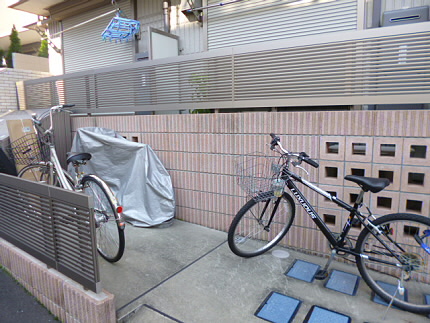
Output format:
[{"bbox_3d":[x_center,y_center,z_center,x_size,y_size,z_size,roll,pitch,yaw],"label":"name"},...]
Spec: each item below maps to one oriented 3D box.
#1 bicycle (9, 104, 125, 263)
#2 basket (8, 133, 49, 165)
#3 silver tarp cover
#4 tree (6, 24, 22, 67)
[{"bbox_3d":[-1.261,0.134,2.465,1.670,1.180,0.610,6,8,44],"label":"bicycle"},{"bbox_3d":[-1.670,-0.117,2.692,0.290,0.250,0.320,-4,19,4],"label":"basket"},{"bbox_3d":[-1.097,0.125,3.319,1.550,1.000,0.520,4,6,30],"label":"silver tarp cover"},{"bbox_3d":[-9.074,-5.182,13.500,0.720,2.050,0.720,1,6,0],"label":"tree"}]

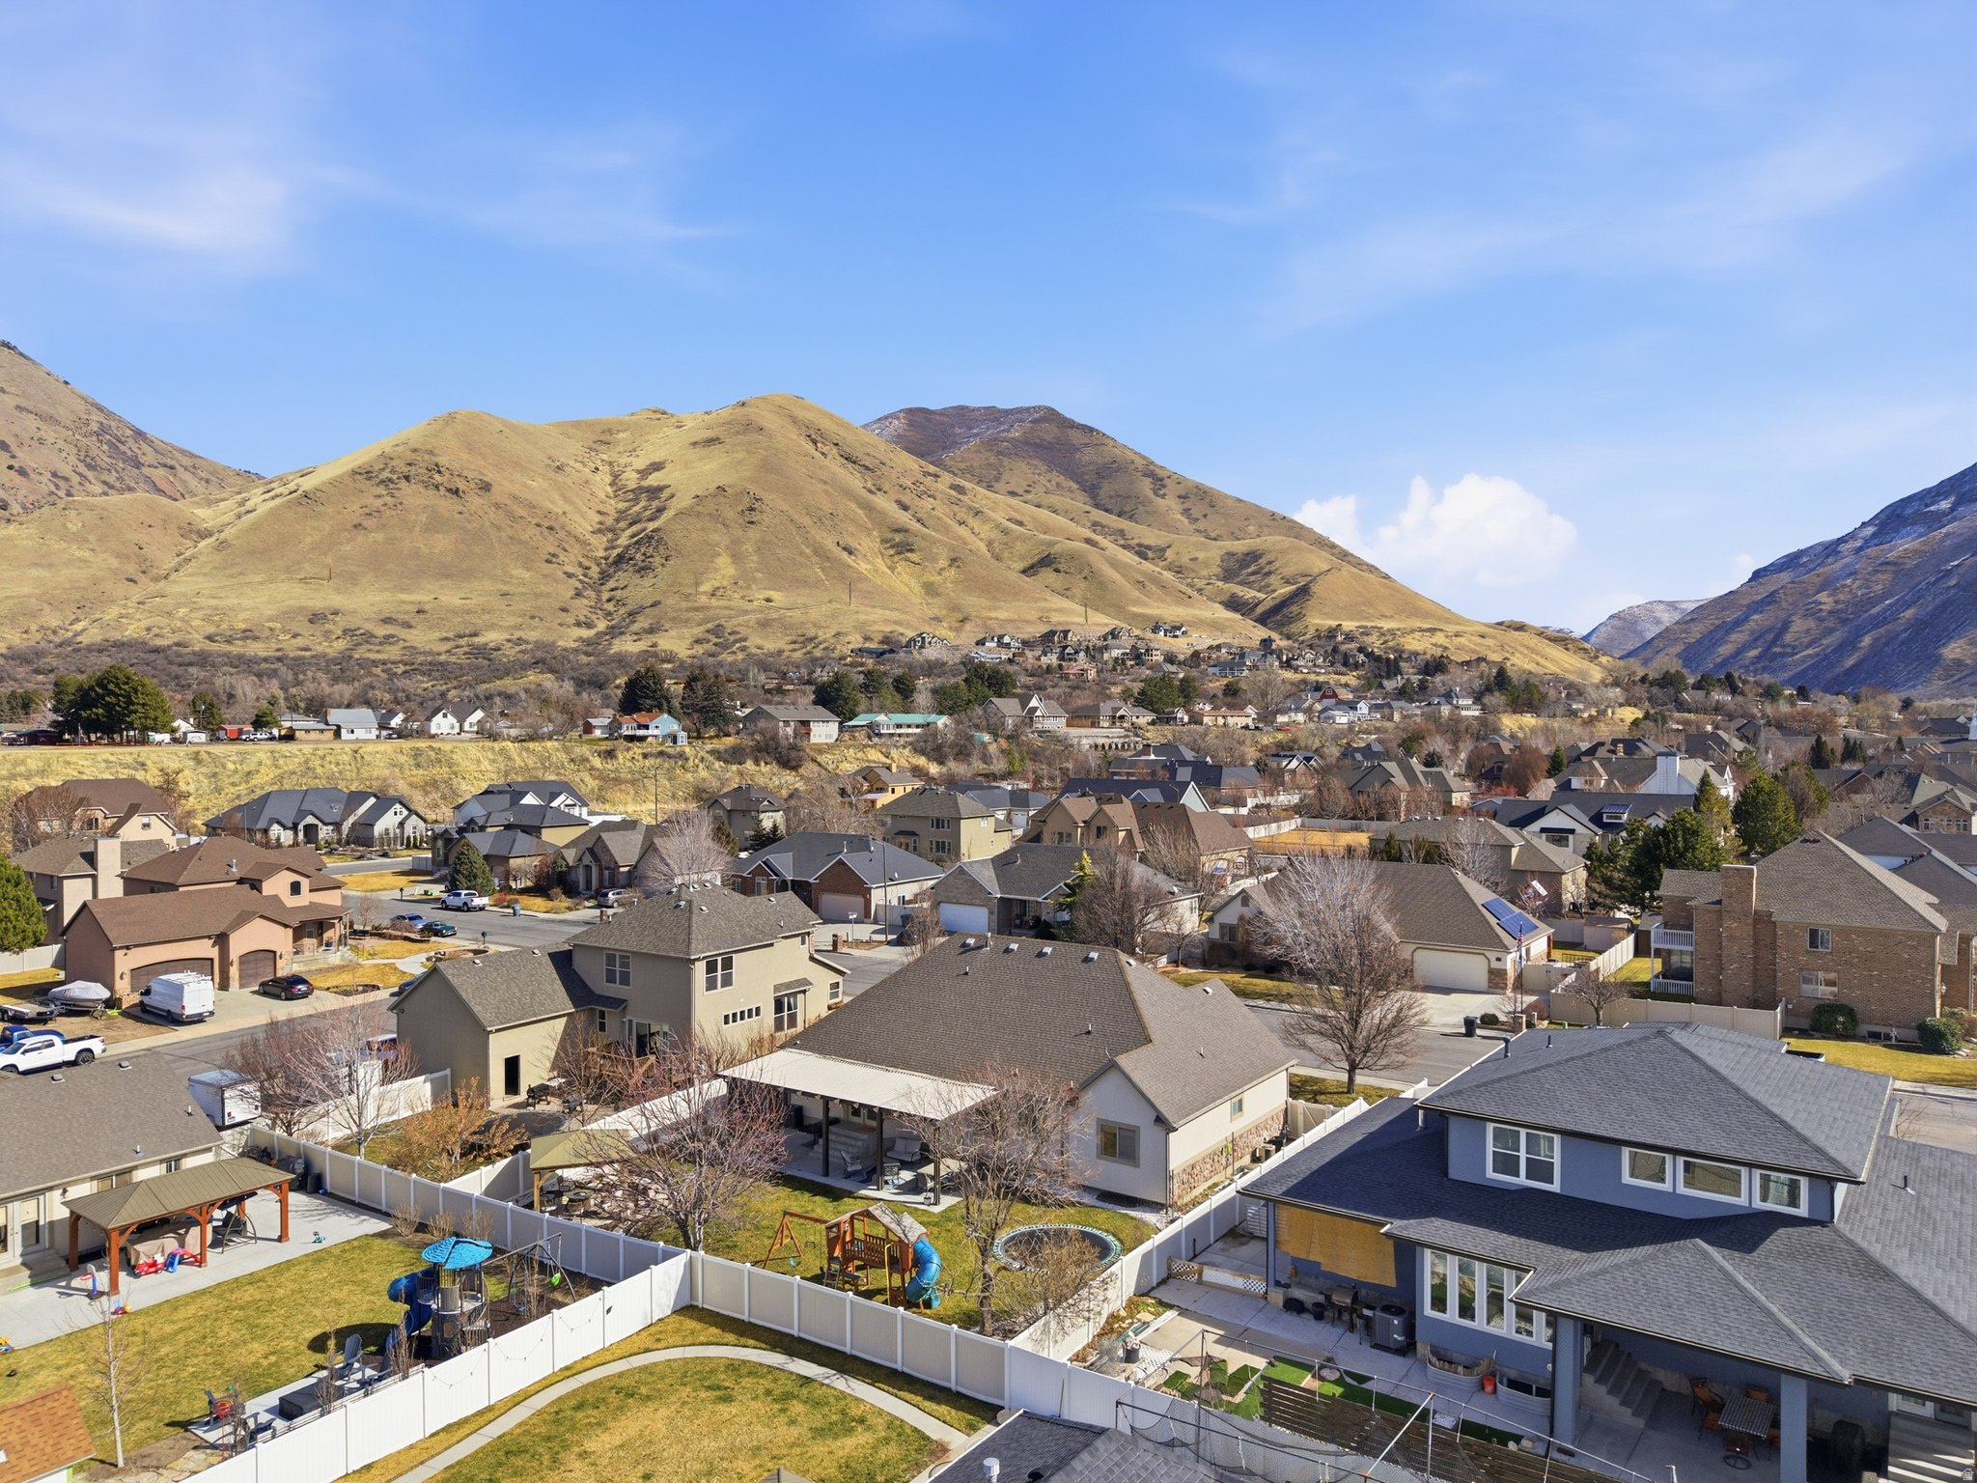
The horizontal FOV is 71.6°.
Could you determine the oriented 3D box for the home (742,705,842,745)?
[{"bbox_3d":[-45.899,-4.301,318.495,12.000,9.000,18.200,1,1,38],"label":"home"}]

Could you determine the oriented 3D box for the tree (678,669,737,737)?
[{"bbox_3d":[-67.037,-8.999,326.000,13.600,16.160,13.600,0,1,-12],"label":"tree"}]

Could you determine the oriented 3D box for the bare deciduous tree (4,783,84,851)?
[{"bbox_3d":[-122.544,10.730,178.000,8.600,10.830,8.600,-1,1,-35],"label":"bare deciduous tree"}]

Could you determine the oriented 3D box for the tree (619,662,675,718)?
[{"bbox_3d":[-86.104,-11.079,345.000,13.800,17.500,13.800,0,1,0],"label":"tree"}]

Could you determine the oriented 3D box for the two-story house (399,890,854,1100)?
[{"bbox_3d":[-19.666,12.708,76.738,14.300,9.700,22.200,0,1,33],"label":"two-story house"}]

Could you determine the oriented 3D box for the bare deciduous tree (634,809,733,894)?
[{"bbox_3d":[-27.746,11.056,125.000,8.900,9.860,8.900,0,1,-13],"label":"bare deciduous tree"}]

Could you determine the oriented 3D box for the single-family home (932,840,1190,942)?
[{"bbox_3d":[6.666,12.616,117.401,20.300,7.000,13.500,1,1,36],"label":"single-family home"}]

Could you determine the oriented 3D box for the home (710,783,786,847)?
[{"bbox_3d":[-33.983,10.441,195.377,11.300,9.000,7.800,1,1,36],"label":"home"}]

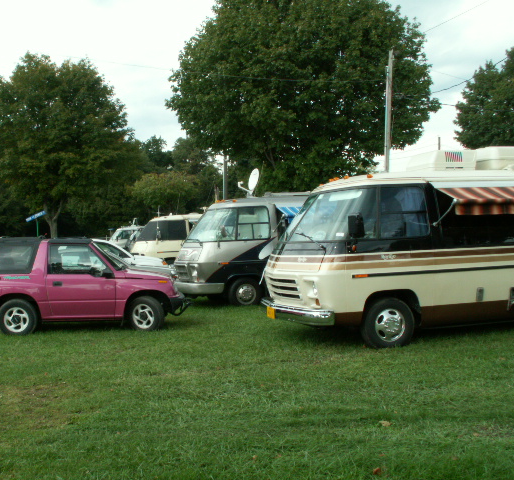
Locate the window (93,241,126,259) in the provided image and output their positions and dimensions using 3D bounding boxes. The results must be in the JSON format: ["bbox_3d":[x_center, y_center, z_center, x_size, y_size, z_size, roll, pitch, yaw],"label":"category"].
[{"bbox_3d":[-4.600,0.300,20.300,1.100,0.550,0.090,0,0,-18],"label":"window"}]

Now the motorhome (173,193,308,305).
[{"bbox_3d":[1.720,0.200,17.400,7.500,2.750,2.400,0,0,-18],"label":"motorhome"}]

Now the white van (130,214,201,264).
[{"bbox_3d":[-1.600,0.300,26.500,6.900,2.650,2.350,0,0,-18],"label":"white van"}]

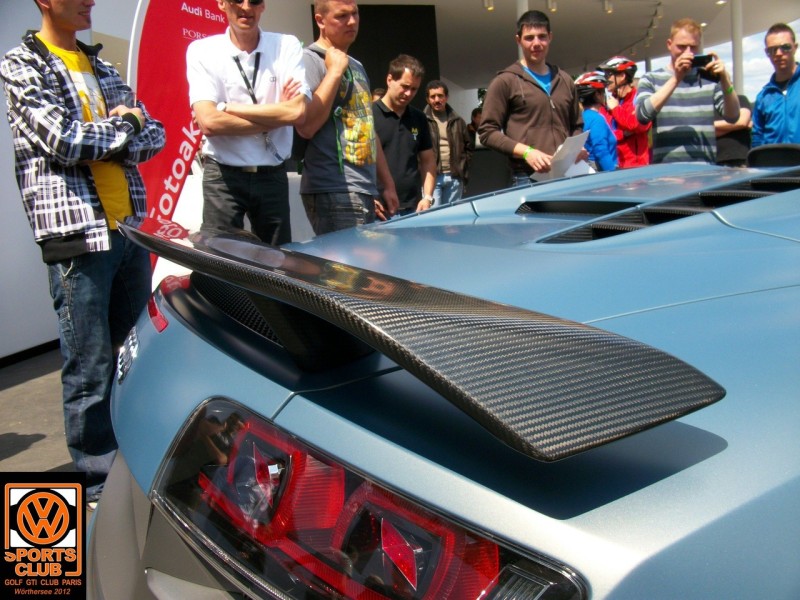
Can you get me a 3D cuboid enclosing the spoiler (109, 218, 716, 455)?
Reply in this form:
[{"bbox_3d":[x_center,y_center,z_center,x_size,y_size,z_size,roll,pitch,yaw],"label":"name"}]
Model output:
[{"bbox_3d":[-0.186,-0.025,1.186,0.270,0.160,1.450,-7,15,-29],"label":"spoiler"}]

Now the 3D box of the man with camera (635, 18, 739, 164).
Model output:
[{"bbox_3d":[1.450,-0.560,4.150,0.530,1.780,0.480,2,13,7],"label":"man with camera"}]

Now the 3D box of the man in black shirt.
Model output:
[{"bbox_3d":[-0.050,-0.370,3.870,0.500,1.630,0.430,-4,13,-17],"label":"man in black shirt"}]

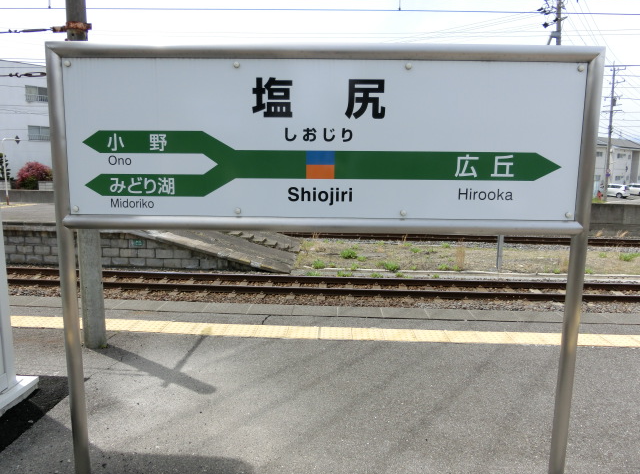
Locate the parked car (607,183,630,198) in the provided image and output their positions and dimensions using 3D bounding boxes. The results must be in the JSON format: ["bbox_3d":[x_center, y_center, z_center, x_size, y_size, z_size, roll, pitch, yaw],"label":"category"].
[{"bbox_3d":[31.400,-5.070,50.500,1.720,1.540,4.400,-4,9,-33],"label":"parked car"}]

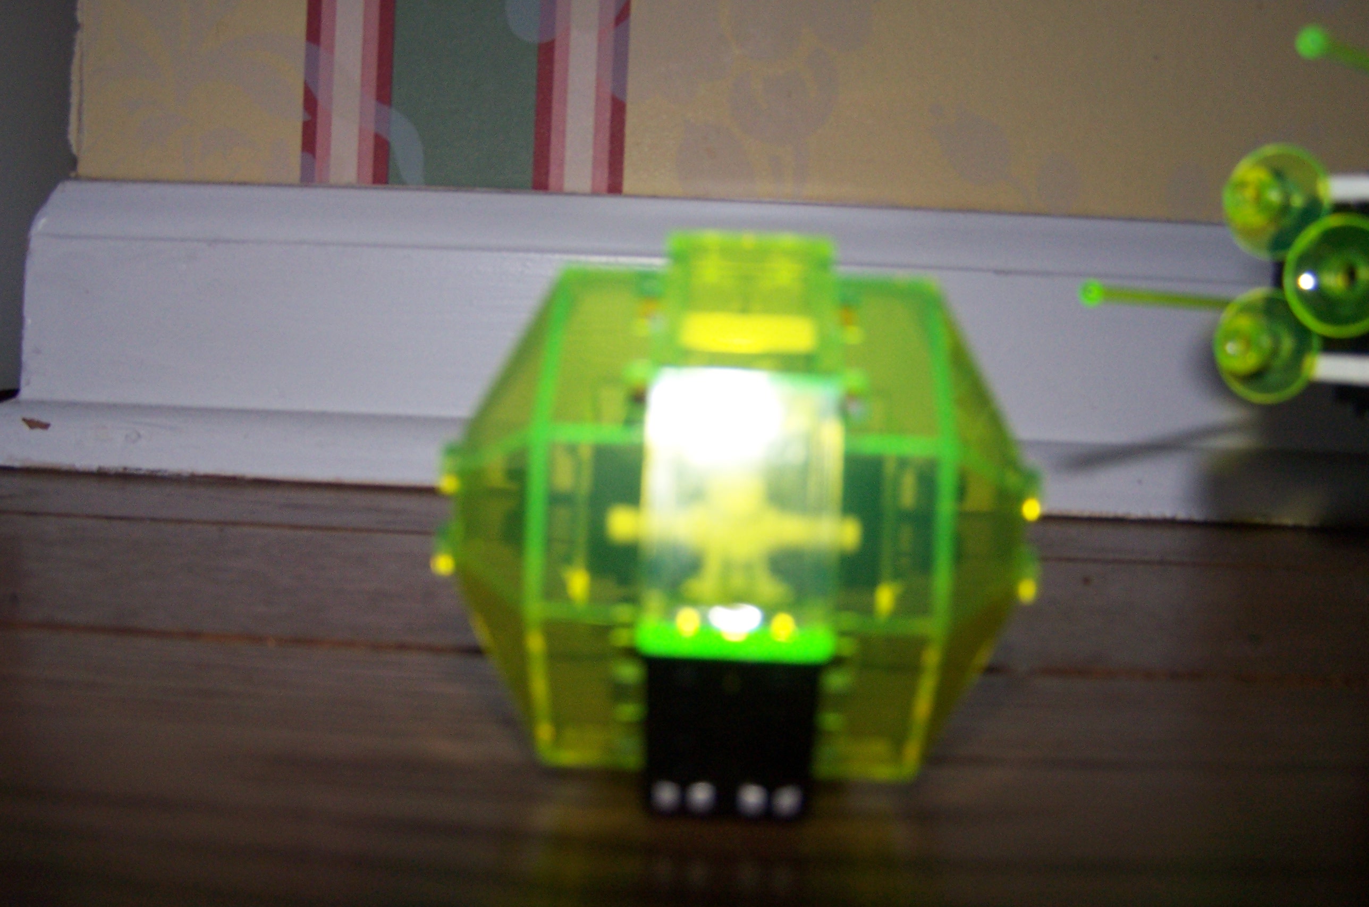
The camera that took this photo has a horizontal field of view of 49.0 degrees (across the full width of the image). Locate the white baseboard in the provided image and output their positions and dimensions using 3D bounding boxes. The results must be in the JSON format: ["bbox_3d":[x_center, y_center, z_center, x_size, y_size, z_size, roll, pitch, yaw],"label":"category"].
[{"bbox_3d":[0.010,-0.032,0.453,0.436,0.090,0.024,2,4,0],"label":"white baseboard"}]

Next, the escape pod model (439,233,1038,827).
[{"bbox_3d":[0.005,0.006,0.152,0.061,0.052,0.052,2,1,2],"label":"escape pod model"}]

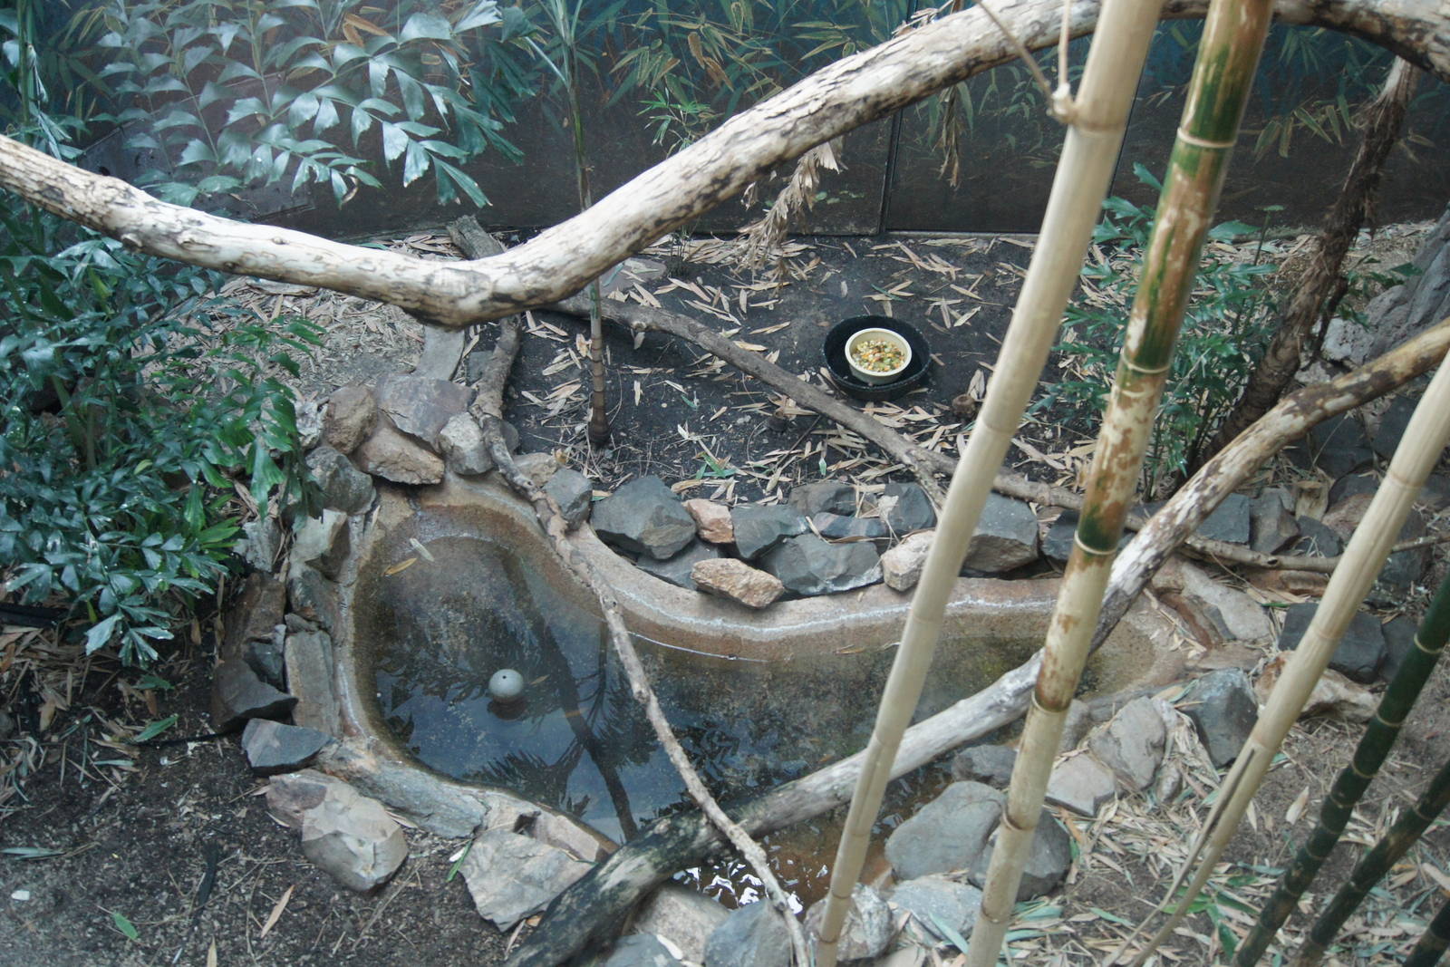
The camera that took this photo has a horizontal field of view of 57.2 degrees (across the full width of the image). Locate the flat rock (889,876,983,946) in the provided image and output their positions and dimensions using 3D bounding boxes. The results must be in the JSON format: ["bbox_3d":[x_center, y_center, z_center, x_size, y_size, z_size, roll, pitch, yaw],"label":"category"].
[{"bbox_3d":[0.361,0.754,2.318,0.156,0.088,0.104,1,49,-1],"label":"flat rock"}]

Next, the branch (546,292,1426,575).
[{"bbox_3d":[0.528,-0.126,3.057,2.142,0.135,0.260,17,51,13],"label":"branch"}]

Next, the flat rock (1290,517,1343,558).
[{"bbox_3d":[1.286,0.117,2.917,0.099,0.057,0.078,-23,53,-20],"label":"flat rock"}]

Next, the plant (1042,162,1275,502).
[{"bbox_3d":[0.907,-0.320,2.897,0.426,0.645,0.416,1,49,-1],"label":"plant"}]

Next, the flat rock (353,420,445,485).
[{"bbox_3d":[-0.775,-0.075,3.169,0.200,0.090,0.100,21,53,17],"label":"flat rock"}]

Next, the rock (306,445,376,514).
[{"bbox_3d":[-0.905,-0.011,3.141,0.140,0.110,0.110,24,54,19],"label":"rock"}]

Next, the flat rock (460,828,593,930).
[{"bbox_3d":[-0.370,0.749,2.520,0.235,0.080,0.180,-19,53,-16],"label":"flat rock"}]

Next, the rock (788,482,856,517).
[{"bbox_3d":[0.228,0.046,3.116,0.150,0.080,0.095,-4,50,-3],"label":"rock"}]

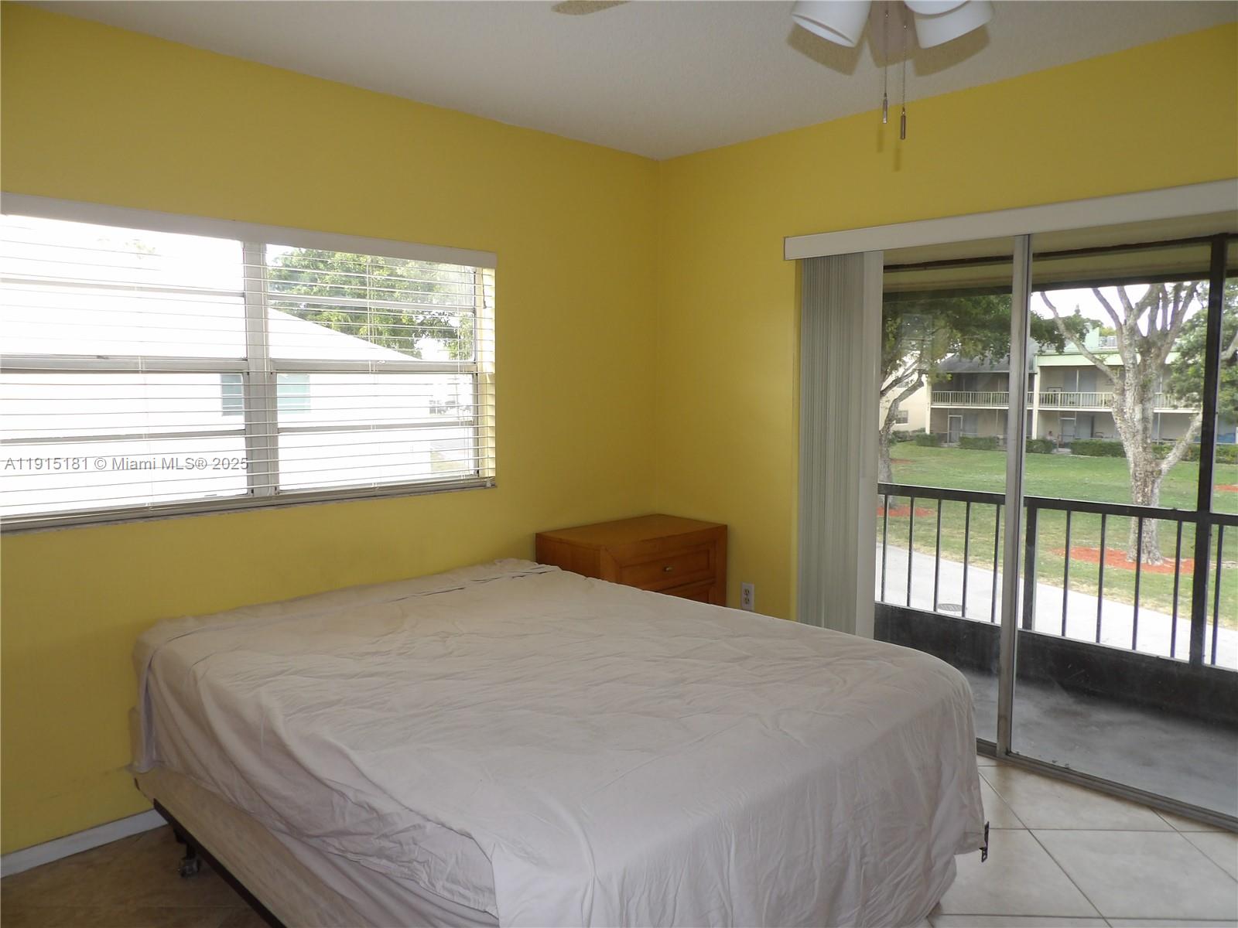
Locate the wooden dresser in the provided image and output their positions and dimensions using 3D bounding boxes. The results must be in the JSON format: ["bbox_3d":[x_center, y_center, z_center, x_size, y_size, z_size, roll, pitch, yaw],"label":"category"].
[{"bbox_3d":[0.068,0.666,3.818,0.745,0.757,0.435,-6,8,-43],"label":"wooden dresser"}]

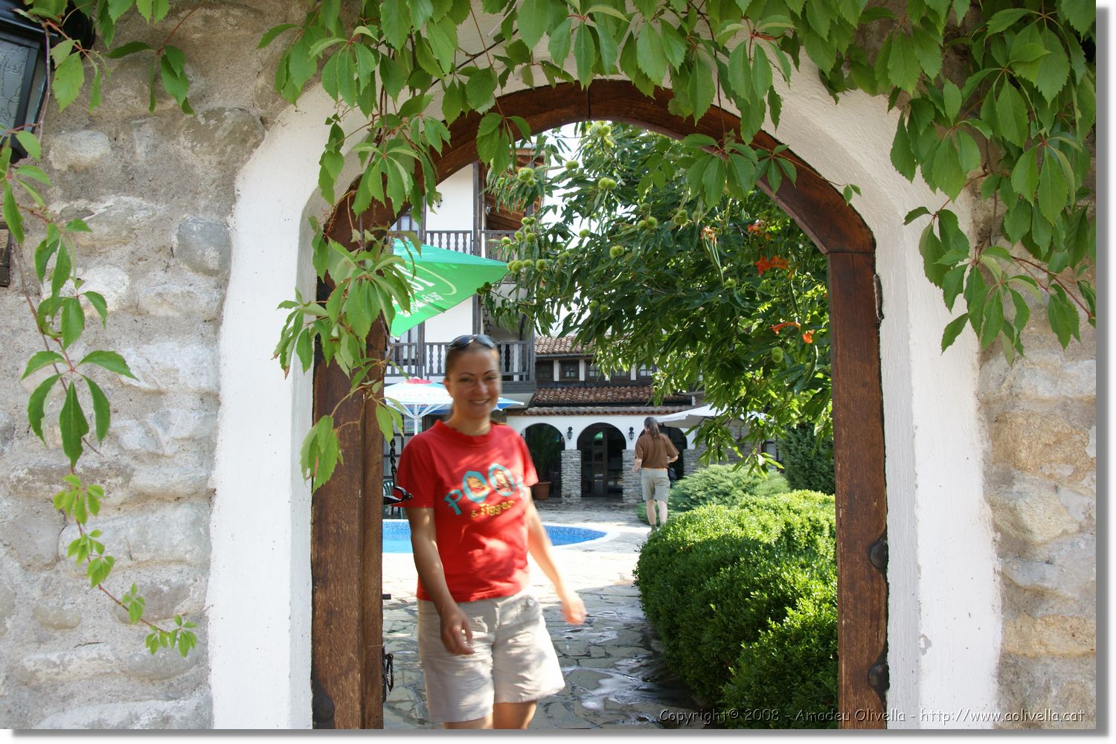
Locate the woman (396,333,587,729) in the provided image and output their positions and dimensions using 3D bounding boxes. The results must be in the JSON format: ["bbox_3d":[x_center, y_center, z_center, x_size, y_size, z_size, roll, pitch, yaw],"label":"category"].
[{"bbox_3d":[-0.200,0.710,2.390,0.550,1.650,0.450,1,-5,-12],"label":"woman"}]

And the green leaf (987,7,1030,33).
[{"bbox_3d":[0.883,-0.689,1.641,0.086,0.051,0.045,0,-5,0],"label":"green leaf"}]

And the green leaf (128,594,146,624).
[{"bbox_3d":[-0.814,0.459,1.618,0.035,0.057,0.025,0,-5,0],"label":"green leaf"}]

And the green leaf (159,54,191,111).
[{"bbox_3d":[-0.769,-0.586,1.682,0.065,0.123,0.035,0,-5,0],"label":"green leaf"}]

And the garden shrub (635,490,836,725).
[{"bbox_3d":[1.400,1.348,5.115,1.600,0.880,3.800,0,-4,0],"label":"garden shrub"}]

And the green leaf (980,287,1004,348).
[{"bbox_3d":[0.861,-0.107,1.660,0.041,0.126,0.024,11,-11,6],"label":"green leaf"}]

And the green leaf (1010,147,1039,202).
[{"bbox_3d":[0.908,-0.384,1.630,0.058,0.116,0.024,2,-12,17],"label":"green leaf"}]

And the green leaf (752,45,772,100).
[{"bbox_3d":[0.409,-0.601,1.680,0.043,0.123,0.024,-2,-11,-9],"label":"green leaf"}]

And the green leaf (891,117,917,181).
[{"bbox_3d":[0.694,-0.448,1.680,0.049,0.141,0.024,-9,-12,11],"label":"green leaf"}]

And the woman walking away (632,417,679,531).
[{"bbox_3d":[1.359,1.457,11.700,0.600,1.670,0.420,0,-5,-7],"label":"woman walking away"}]

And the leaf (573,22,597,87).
[{"bbox_3d":[0.053,-0.619,1.635,0.046,0.130,0.030,0,-5,0],"label":"leaf"}]

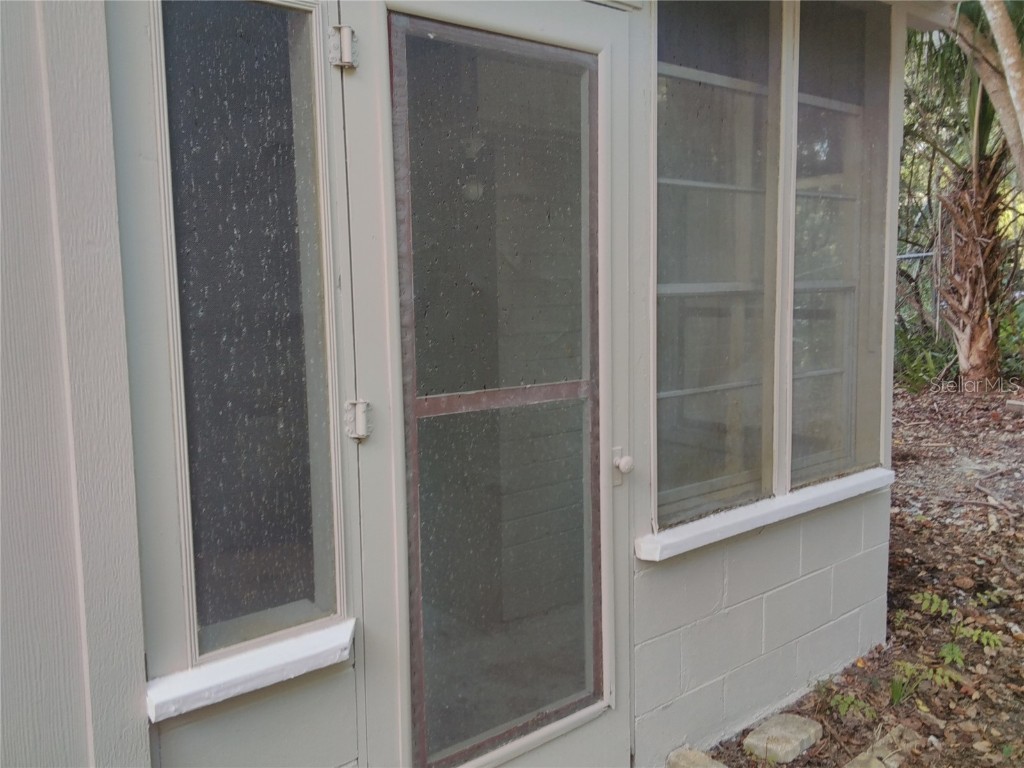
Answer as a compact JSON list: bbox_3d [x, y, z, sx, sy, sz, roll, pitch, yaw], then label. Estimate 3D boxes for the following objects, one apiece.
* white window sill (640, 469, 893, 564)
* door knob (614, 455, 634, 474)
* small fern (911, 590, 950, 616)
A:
[{"bbox_3d":[0.862,0.388,2.600,1.310,0.056,0.064,-6,8,-39],"label":"white window sill"},{"bbox_3d":[0.286,0.204,2.116,0.040,0.041,0.050,-6,8,-39],"label":"door knob"},{"bbox_3d":[1.680,0.879,3.316,0.155,0.070,0.125,2,7,27],"label":"small fern"}]

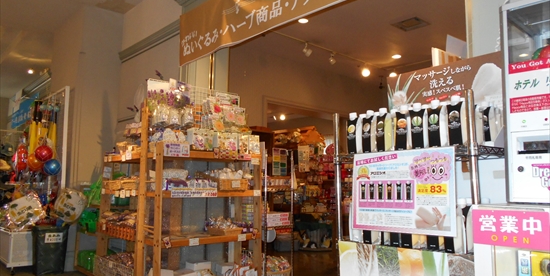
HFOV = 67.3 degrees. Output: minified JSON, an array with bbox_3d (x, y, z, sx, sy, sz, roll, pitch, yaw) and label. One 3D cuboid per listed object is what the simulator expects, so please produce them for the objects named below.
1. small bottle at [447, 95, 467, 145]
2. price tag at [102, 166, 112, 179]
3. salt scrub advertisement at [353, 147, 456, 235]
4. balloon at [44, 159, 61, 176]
[{"bbox_3d":[0.635,-0.058,1.440,0.050,0.174,0.050,6,-8,-42],"label":"small bottle"},{"bbox_3d":[-1.750,0.363,4.339,0.085,0.125,0.006,6,-8,-42],"label":"price tag"},{"bbox_3d":[0.464,0.199,1.534,0.012,0.297,0.420,6,-8,-42],"label":"salt scrub advertisement"},{"bbox_3d":[-2.571,0.339,4.750,0.200,0.200,0.200,6,-8,-42],"label":"balloon"}]

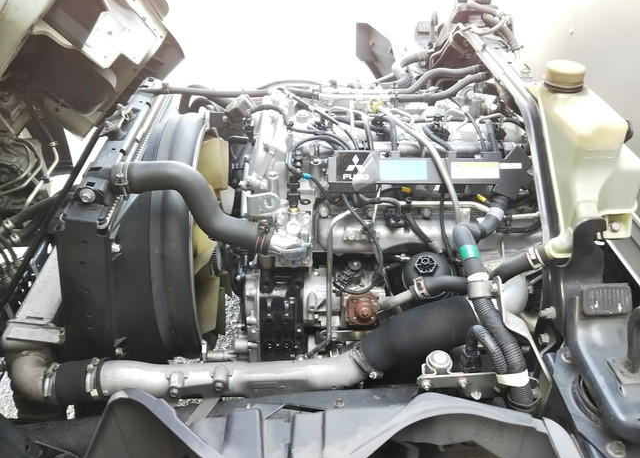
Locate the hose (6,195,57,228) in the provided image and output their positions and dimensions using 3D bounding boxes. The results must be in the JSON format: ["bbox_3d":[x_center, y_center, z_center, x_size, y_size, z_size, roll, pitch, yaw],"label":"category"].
[{"bbox_3d":[-0.564,-0.034,1.080,0.095,0.052,0.055,0,36,0],"label":"hose"}]

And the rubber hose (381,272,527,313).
[{"bbox_3d":[0.207,0.099,0.880,0.235,0.055,0.058,0,36,0],"label":"rubber hose"}]

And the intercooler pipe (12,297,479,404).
[{"bbox_3d":[-0.130,0.204,0.945,0.775,0.185,0.115,0,36,0],"label":"intercooler pipe"}]

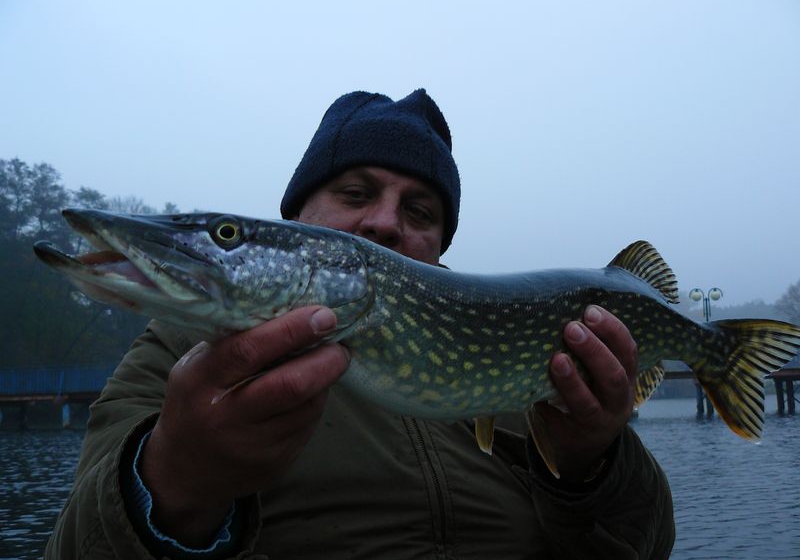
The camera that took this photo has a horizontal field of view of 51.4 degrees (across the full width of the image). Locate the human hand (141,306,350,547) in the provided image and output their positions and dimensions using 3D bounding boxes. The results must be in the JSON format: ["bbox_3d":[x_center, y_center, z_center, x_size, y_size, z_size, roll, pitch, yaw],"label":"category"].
[{"bbox_3d":[-0.102,0.097,0.550,0.105,0.170,0.105,32,9,13],"label":"human hand"}]

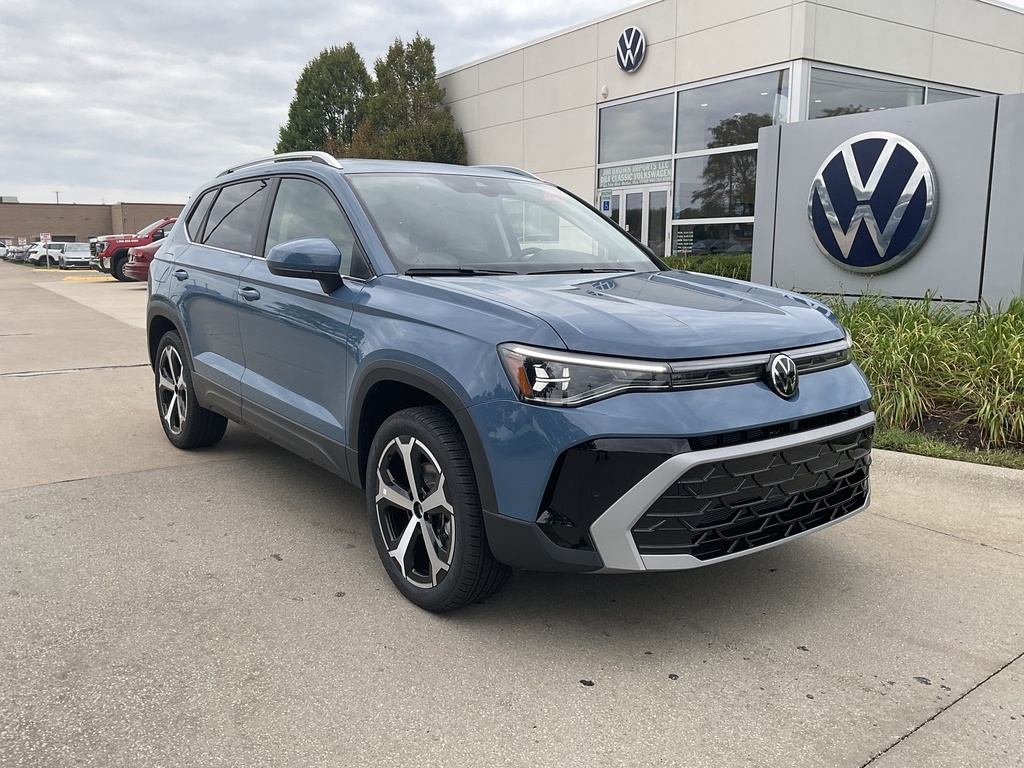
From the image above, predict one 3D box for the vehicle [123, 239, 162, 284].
[{"bbox_3d":[-8.795,-3.630,25.503,4.700,1.450,1.830,-7,12,-37],"label":"vehicle"}]

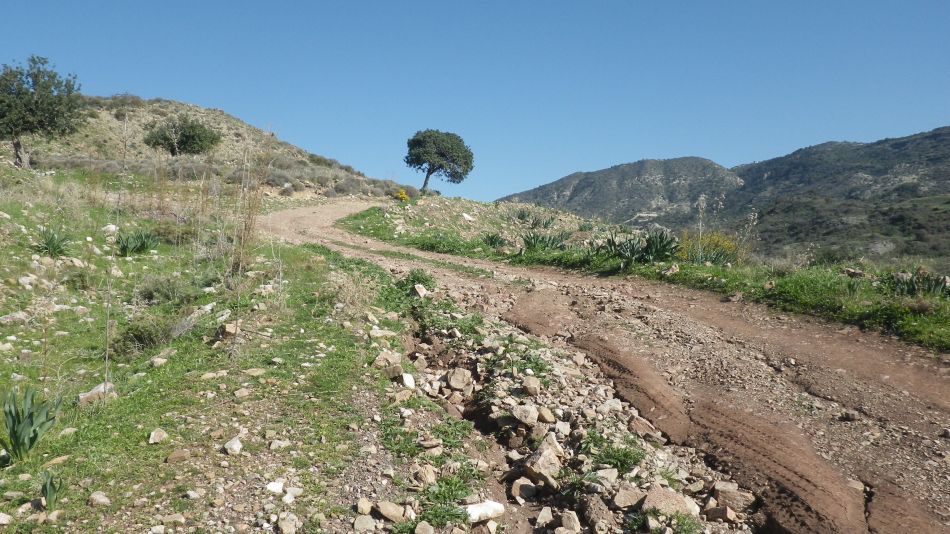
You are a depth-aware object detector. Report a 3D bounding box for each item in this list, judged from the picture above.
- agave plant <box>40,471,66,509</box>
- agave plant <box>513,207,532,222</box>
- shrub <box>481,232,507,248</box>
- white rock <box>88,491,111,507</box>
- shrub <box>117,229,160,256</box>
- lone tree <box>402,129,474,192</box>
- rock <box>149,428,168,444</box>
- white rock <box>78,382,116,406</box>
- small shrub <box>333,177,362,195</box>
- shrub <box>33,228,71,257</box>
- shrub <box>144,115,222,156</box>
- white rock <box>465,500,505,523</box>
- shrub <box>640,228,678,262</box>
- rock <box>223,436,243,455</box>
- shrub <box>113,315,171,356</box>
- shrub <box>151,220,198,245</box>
[{"bbox_3d":[-2.007,1.062,3.350,0.114,0.190,0.100,0,2,0],"label":"agave plant"},{"bbox_3d":[1.549,-1.680,23.000,0.640,0.460,0.600,0,1,4],"label":"agave plant"},{"bbox_3d":[0.433,-0.620,16.500,0.608,0.374,0.548,0,-2,0],"label":"shrub"},{"bbox_3d":[-2.021,1.250,3.800,0.115,0.075,0.095,-1,1,-28],"label":"white rock"},{"bbox_3d":[-6.203,-0.433,13.000,0.800,0.480,0.650,-1,1,-26],"label":"shrub"},{"bbox_3d":[-2.484,-7.249,48.000,4.600,4.300,4.500,0,1,-3],"label":"lone tree"},{"bbox_3d":[-2.132,1.142,4.750,0.120,0.090,0.100,-1,1,-24],"label":"rock"},{"bbox_3d":[-2.944,0.998,5.500,0.290,0.155,0.210,-1,1,-28],"label":"white rock"},{"bbox_3d":[-6.509,-4.161,36.000,1.531,0.919,1.302,0,-2,0],"label":"small shrub"},{"bbox_3d":[-6.786,-0.409,11.300,0.609,0.481,0.548,0,-2,0],"label":"shrub"},{"bbox_3d":[-19.461,-8.731,47.000,4.732,2.866,4.259,0,-2,0],"label":"shrub"},{"bbox_3d":[0.048,1.248,3.600,0.200,0.085,0.110,0,-2,-9],"label":"white rock"},{"bbox_3d":[3.480,-0.387,13.300,0.700,0.600,0.680,0,1,15],"label":"shrub"},{"bbox_3d":[-1.561,1.155,4.550,0.120,0.105,0.100,0,1,-19],"label":"rock"},{"bbox_3d":[-2.867,0.597,6.100,0.502,0.355,0.426,0,-2,0],"label":"shrub"},{"bbox_3d":[-5.540,-0.636,13.000,0.885,0.442,0.708,0,-2,0],"label":"shrub"}]

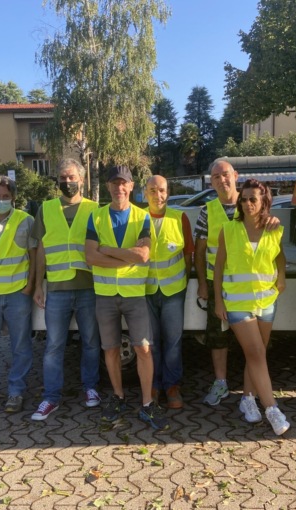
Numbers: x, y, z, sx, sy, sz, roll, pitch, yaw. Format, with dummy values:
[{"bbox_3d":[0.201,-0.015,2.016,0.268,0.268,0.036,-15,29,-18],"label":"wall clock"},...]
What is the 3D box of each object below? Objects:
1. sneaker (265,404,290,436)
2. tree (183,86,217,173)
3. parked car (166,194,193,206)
[{"bbox_3d":[0.853,1.057,3.372,0.105,0.120,0.270,-2,7,-7],"label":"sneaker"},{"bbox_3d":[5.849,-12.073,58.000,4.300,12.800,4.300,-1,7,0],"label":"tree"},{"bbox_3d":[1.284,-1.544,19.000,4.200,1.470,1.750,-4,8,-21],"label":"parked car"}]

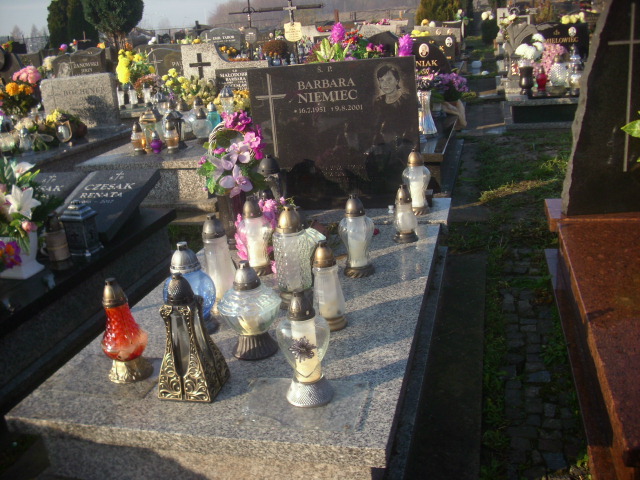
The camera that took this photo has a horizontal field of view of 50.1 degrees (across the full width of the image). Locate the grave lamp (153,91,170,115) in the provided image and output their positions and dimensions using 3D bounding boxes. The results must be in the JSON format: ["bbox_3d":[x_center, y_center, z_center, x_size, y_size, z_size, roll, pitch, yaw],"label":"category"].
[{"bbox_3d":[-1.423,-1.146,6.150,0.135,0.360,0.135,0,18,14],"label":"grave lamp"}]

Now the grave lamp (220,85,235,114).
[{"bbox_3d":[-0.714,-1.041,5.251,0.115,0.280,0.115,0,21,15],"label":"grave lamp"}]

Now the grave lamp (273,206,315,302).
[{"bbox_3d":[-0.086,0.054,2.290,0.165,0.355,0.135,0,18,14],"label":"grave lamp"}]

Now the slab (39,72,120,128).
[{"bbox_3d":[-2.451,-1.422,7.000,0.820,0.510,0.120,-1,18,14],"label":"slab"}]

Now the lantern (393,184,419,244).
[{"bbox_3d":[0.320,-0.097,2.578,0.094,0.213,0.094,0,24,15],"label":"lantern"}]

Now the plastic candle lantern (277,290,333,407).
[{"bbox_3d":[-0.040,0.264,1.717,0.136,0.290,0.116,-4,17,6],"label":"plastic candle lantern"}]

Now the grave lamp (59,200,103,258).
[{"bbox_3d":[-1.094,-0.061,3.113,0.123,0.232,0.123,2,20,20],"label":"grave lamp"}]

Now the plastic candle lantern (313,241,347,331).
[{"bbox_3d":[0.031,0.137,2.122,0.090,0.278,0.090,-6,17,0],"label":"plastic candle lantern"}]

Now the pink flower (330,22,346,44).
[{"bbox_3d":[0.127,-1.415,4.700,0.100,0.150,0.100,0,19,15],"label":"pink flower"}]

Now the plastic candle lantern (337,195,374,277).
[{"bbox_3d":[0.131,-0.021,2.556,0.137,0.308,0.137,0,18,14],"label":"plastic candle lantern"}]

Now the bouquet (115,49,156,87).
[{"bbox_3d":[-1.888,-1.755,7.000,0.400,0.400,0.350,0,19,15],"label":"bouquet"}]

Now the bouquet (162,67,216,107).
[{"bbox_3d":[-1.230,-1.399,6.400,0.500,0.420,0.420,-9,17,-9],"label":"bouquet"}]

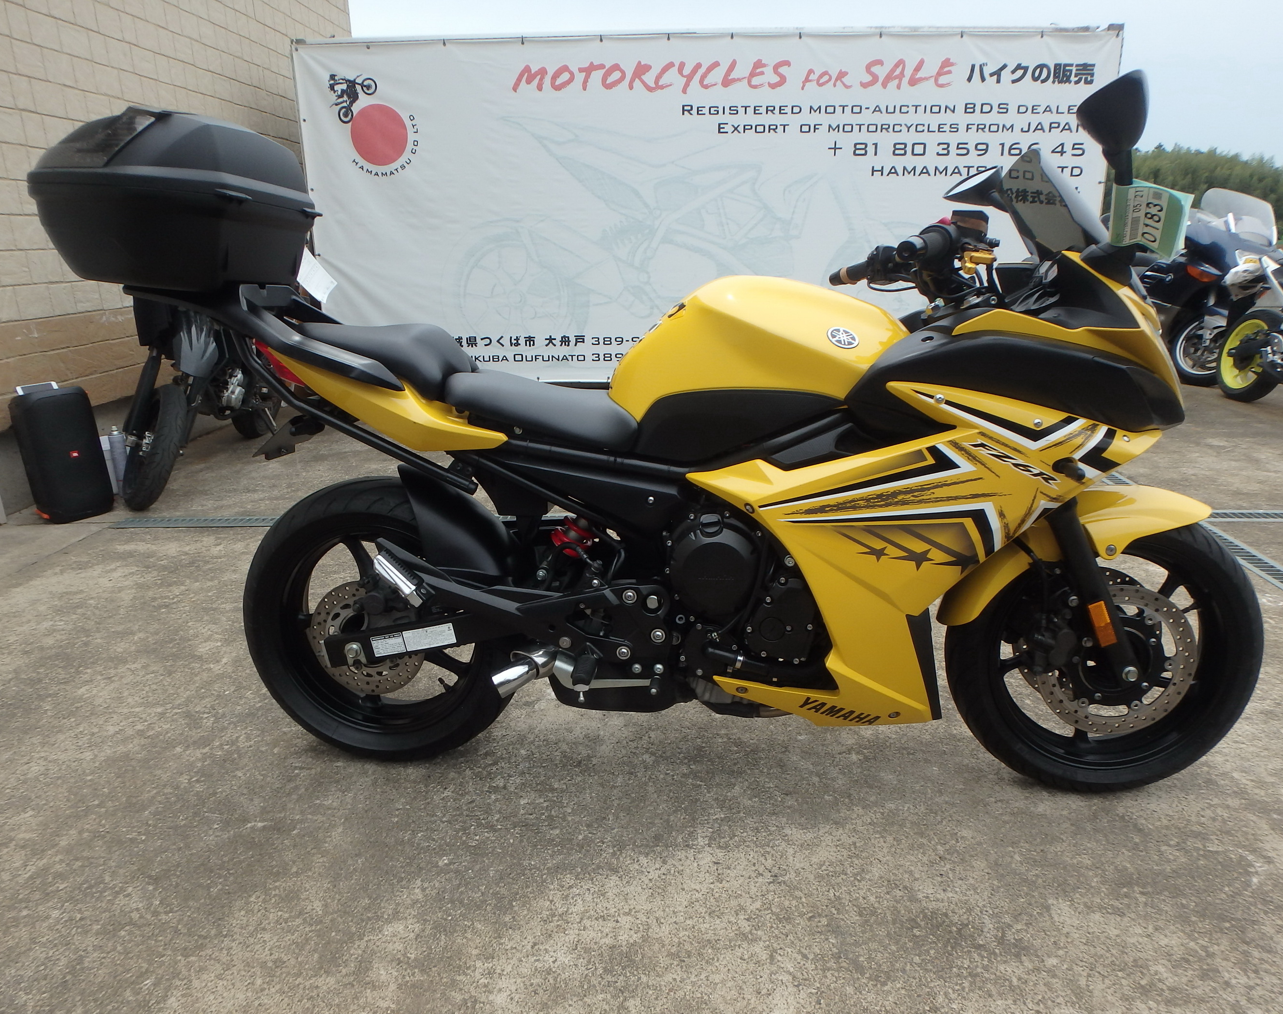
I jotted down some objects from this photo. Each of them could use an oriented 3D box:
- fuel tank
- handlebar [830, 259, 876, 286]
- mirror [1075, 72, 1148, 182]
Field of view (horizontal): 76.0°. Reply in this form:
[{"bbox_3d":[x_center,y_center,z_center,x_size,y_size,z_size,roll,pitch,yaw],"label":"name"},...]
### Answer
[{"bbox_3d":[0.209,-0.302,1.548,0.560,0.265,0.350,1,13,4],"label":"fuel tank"},{"bbox_3d":[0.456,-0.514,1.785,0.042,0.042,0.130,-11,2,-33],"label":"handlebar"},{"bbox_3d":[0.663,-0.531,1.150,0.095,0.160,0.150,8,19,25],"label":"mirror"}]

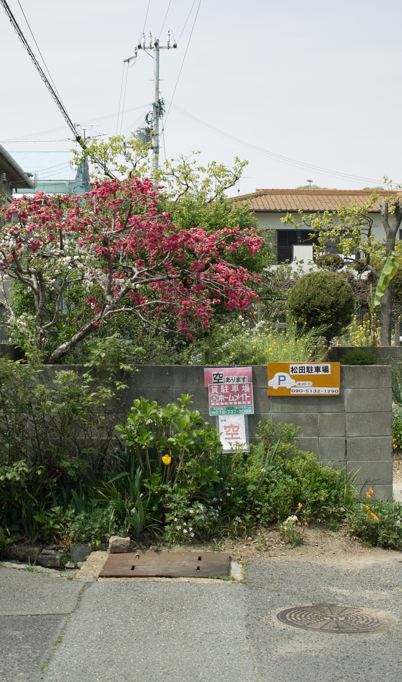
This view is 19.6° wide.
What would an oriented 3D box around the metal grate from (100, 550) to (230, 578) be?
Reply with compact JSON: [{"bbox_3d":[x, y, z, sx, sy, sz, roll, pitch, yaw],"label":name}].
[{"bbox_3d":[-0.239,1.599,8.200,0.890,0.050,0.700,0,2,1],"label":"metal grate"}]

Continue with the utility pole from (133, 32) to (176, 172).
[{"bbox_3d":[-1.870,-6.614,48.130,1.750,12.200,0.700,0,-1,0],"label":"utility pole"}]

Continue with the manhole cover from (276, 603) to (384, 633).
[{"bbox_3d":[0.787,1.689,7.000,0.650,0.040,0.650,2,1,0],"label":"manhole cover"}]

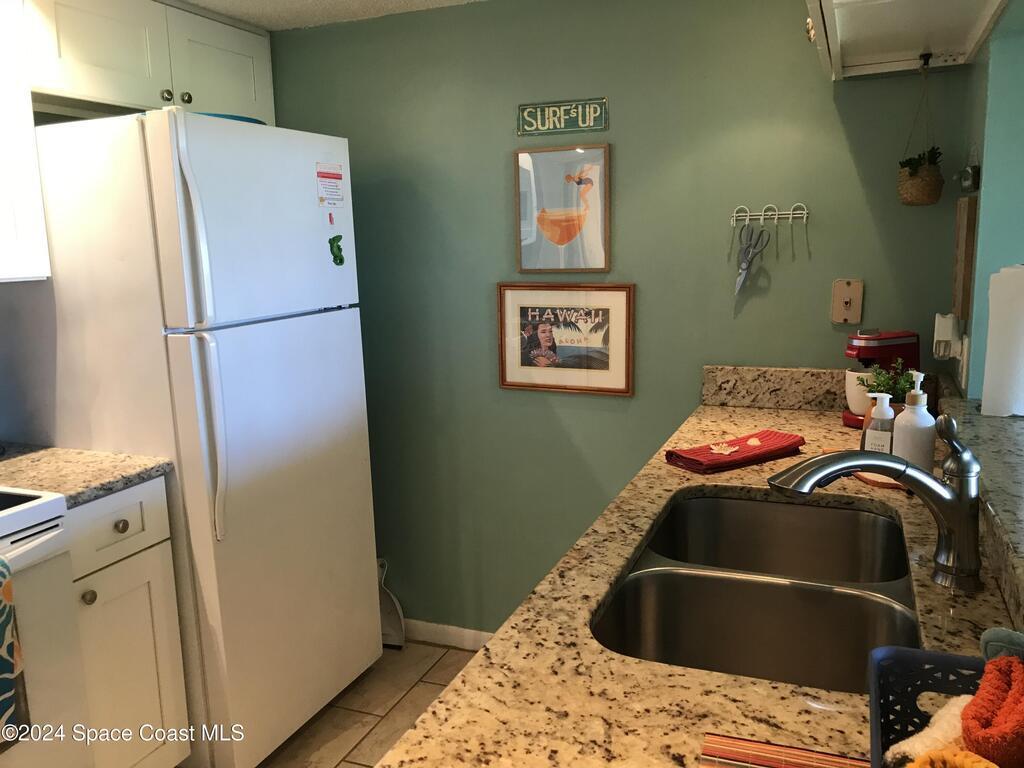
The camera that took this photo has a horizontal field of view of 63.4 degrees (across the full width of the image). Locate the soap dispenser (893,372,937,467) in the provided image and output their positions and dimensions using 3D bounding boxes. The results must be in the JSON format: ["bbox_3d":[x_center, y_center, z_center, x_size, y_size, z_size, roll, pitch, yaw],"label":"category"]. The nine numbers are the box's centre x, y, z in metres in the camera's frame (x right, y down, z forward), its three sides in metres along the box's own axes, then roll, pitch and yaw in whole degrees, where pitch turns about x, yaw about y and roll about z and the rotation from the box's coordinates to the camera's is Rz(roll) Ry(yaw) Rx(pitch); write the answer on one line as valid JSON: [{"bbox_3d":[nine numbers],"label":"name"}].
[{"bbox_3d":[0.784,0.073,1.609,0.075,0.205,0.080,-10,13,-39],"label":"soap dispenser"}]

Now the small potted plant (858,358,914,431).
[{"bbox_3d":[0.814,0.047,1.792,0.110,0.185,0.110,3,11,22],"label":"small potted plant"}]

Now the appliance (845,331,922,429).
[{"bbox_3d":[0.913,-0.013,2.032,0.150,0.238,0.110,-5,11,-17],"label":"appliance"}]

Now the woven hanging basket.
[{"bbox_3d":[0.992,-0.479,2.010,0.105,0.100,0.105,3,11,22],"label":"woven hanging basket"}]

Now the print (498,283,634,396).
[{"bbox_3d":[0.164,-0.137,2.493,0.429,0.329,0.020,3,11,22],"label":"print"}]

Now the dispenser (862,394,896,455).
[{"bbox_3d":[0.743,0.090,1.675,0.058,0.150,0.060,-11,14,-42],"label":"dispenser"}]

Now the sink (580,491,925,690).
[{"bbox_3d":[0.383,0.382,1.265,0.420,0.205,0.720,3,11,22],"label":"sink"}]

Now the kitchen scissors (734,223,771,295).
[{"bbox_3d":[0.639,-0.333,2.235,0.077,0.194,0.018,18,16,19],"label":"kitchen scissors"}]

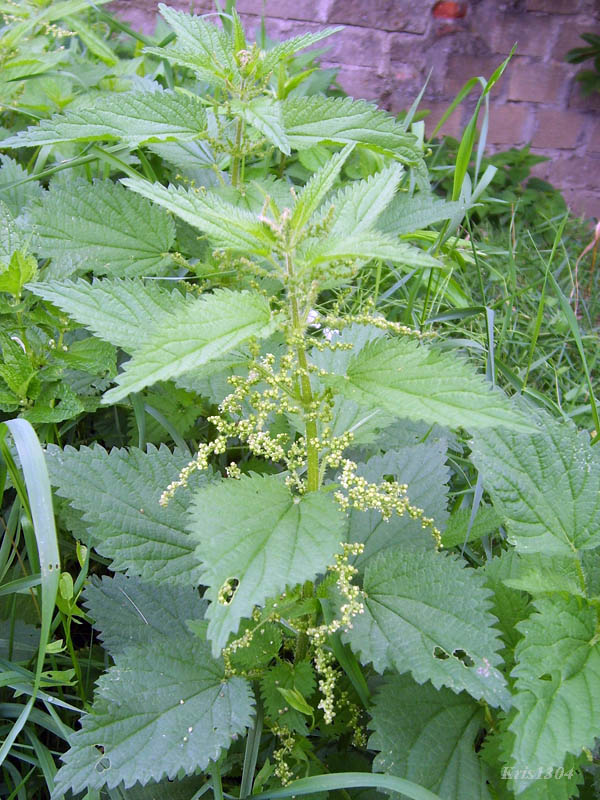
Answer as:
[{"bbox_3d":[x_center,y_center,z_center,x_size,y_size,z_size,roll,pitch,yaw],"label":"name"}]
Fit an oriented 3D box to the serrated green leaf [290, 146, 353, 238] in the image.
[{"bbox_3d":[0.013,-0.115,0.437,0.025,0.012,0.069,10,59,41],"label":"serrated green leaf"}]

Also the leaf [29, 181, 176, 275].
[{"bbox_3d":[-0.151,-0.126,0.602,0.134,0.022,0.083,13,62,16],"label":"leaf"}]

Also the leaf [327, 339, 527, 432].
[{"bbox_3d":[0.074,-0.008,0.457,0.118,0.025,0.065,16,50,5],"label":"leaf"}]

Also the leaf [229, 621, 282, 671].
[{"bbox_3d":[-0.033,0.181,0.595,0.045,0.012,0.045,12,51,-13],"label":"leaf"}]

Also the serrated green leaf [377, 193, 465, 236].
[{"bbox_3d":[0.085,-0.137,0.605,0.080,0.018,0.045,-11,59,-7],"label":"serrated green leaf"}]

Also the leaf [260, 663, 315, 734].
[{"bbox_3d":[-0.008,0.209,0.567,0.036,0.010,0.049,-5,69,-3],"label":"leaf"}]

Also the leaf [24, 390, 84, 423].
[{"bbox_3d":[-0.175,0.005,0.575,0.046,0.013,0.028,-5,59,-13],"label":"leaf"}]

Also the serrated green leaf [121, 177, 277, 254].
[{"bbox_3d":[-0.059,-0.108,0.470,0.102,0.016,0.036,24,54,11],"label":"serrated green leaf"}]

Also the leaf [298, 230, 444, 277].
[{"bbox_3d":[0.040,-0.082,0.455,0.076,0.018,0.038,4,41,8],"label":"leaf"}]

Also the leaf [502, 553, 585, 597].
[{"bbox_3d":[0.155,0.112,0.515,0.053,0.013,0.028,6,60,13],"label":"leaf"}]

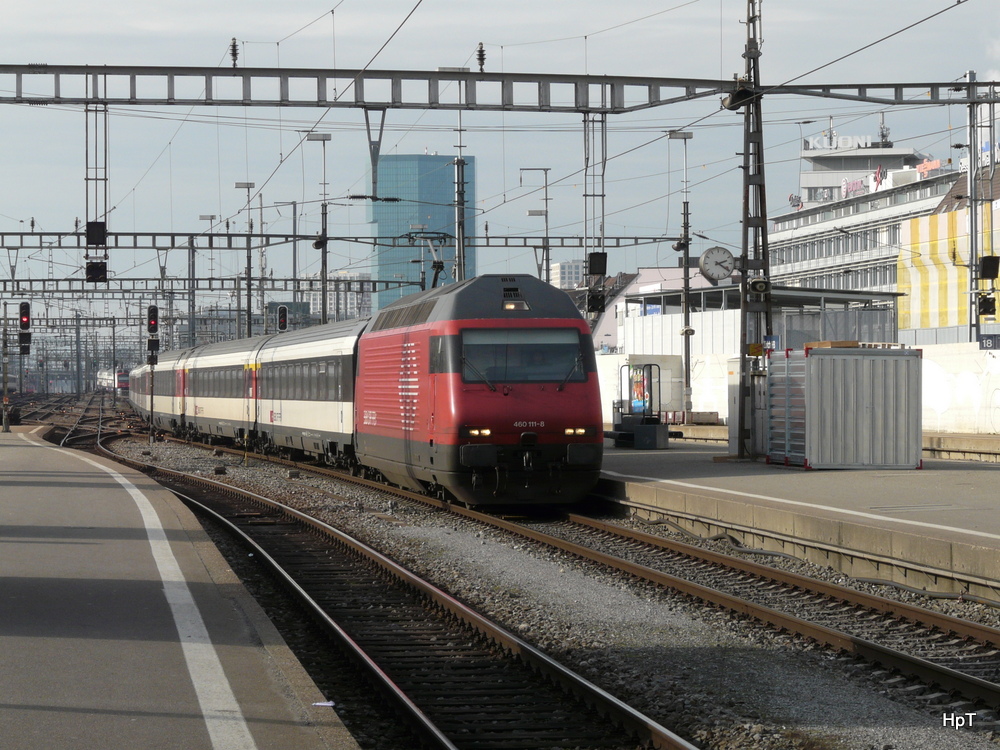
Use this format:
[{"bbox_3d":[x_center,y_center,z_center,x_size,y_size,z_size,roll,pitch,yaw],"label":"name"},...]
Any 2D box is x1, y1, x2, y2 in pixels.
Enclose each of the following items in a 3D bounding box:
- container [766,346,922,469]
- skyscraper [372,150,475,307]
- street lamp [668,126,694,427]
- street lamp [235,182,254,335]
[{"bbox_3d":[6.710,0.640,58.600,2.300,2.300,2.500,0,0,-11],"label":"container"},{"bbox_3d":[-41.200,-53.400,1590.000,56.000,126.000,38.000,0,0,-6],"label":"skyscraper"},{"bbox_3d":[7.200,-3.820,119.000,0.980,11.600,0.400,0,0,-12],"label":"street lamp"},{"bbox_3d":[-12.400,-3.600,147.000,0.970,11.650,0.400,0,0,-12],"label":"street lamp"}]

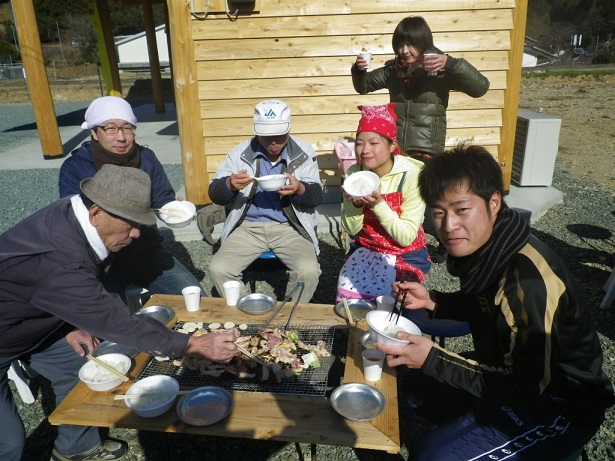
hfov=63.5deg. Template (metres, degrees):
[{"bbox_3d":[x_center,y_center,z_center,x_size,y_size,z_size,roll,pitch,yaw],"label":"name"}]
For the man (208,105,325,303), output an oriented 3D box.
[{"bbox_3d":[-0.191,-0.046,2.528,0.580,1.160,0.740,-2,20,-2],"label":"man"}]

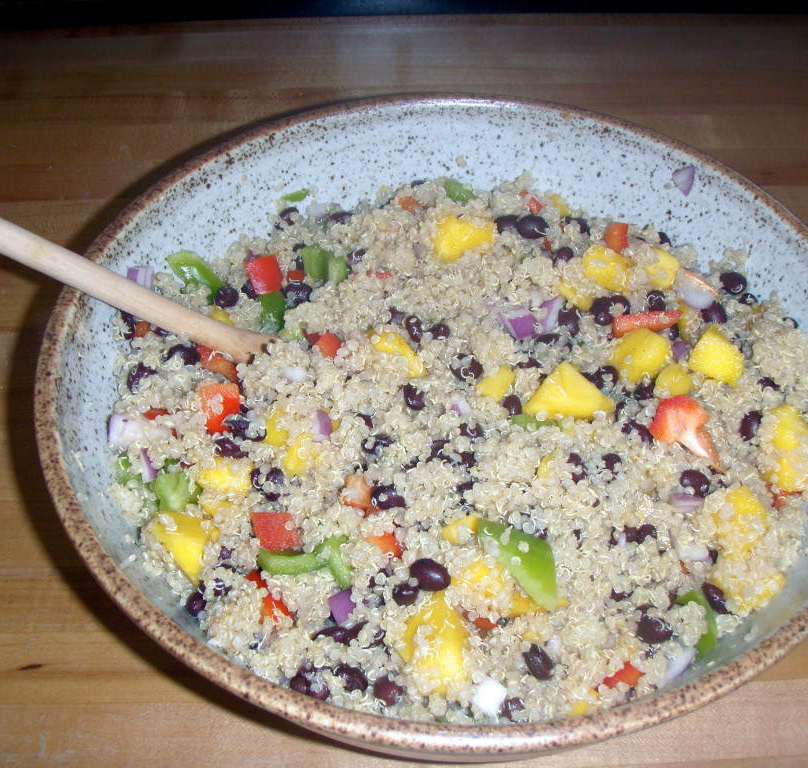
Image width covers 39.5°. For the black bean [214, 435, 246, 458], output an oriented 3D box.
[{"bbox_3d":[-0.061,0.022,0.392,0.012,0.008,0.008,26,54,19],"label":"black bean"}]

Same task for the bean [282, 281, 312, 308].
[{"bbox_3d":[-0.042,-0.035,0.439,0.013,0.008,0.009,10,50,7],"label":"bean"}]

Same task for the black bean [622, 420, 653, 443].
[{"bbox_3d":[0.080,0.017,0.382,0.007,0.006,0.013,-36,58,-27],"label":"black bean"}]

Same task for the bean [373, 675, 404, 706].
[{"bbox_3d":[-0.005,0.093,0.340,0.008,0.008,0.011,-24,54,-20],"label":"bean"}]

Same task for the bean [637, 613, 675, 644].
[{"bbox_3d":[0.079,0.077,0.353,0.012,0.008,0.009,5,50,3],"label":"bean"}]

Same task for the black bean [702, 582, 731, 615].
[{"bbox_3d":[0.098,0.067,0.352,0.007,0.006,0.013,-20,52,-17],"label":"black bean"}]

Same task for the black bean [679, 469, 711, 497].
[{"bbox_3d":[0.100,0.034,0.386,0.009,0.008,0.012,-28,56,-23],"label":"black bean"}]

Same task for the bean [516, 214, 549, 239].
[{"bbox_3d":[0.052,-0.065,0.461,0.013,0.008,0.009,6,50,5],"label":"bean"}]

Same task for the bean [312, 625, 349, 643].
[{"bbox_3d":[-0.022,0.076,0.341,0.013,0.006,0.007,-11,50,-9],"label":"bean"}]

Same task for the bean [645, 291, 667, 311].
[{"bbox_3d":[0.096,-0.031,0.430,0.007,0.007,0.011,4,49,2],"label":"bean"}]

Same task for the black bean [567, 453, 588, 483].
[{"bbox_3d":[0.057,0.028,0.373,0.008,0.007,0.012,-11,50,-10],"label":"black bean"}]

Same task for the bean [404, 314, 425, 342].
[{"bbox_3d":[0.004,-0.020,0.409,0.007,0.006,0.012,-9,50,-8],"label":"bean"}]

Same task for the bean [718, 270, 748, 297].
[{"bbox_3d":[0.132,-0.040,0.449,0.011,0.008,0.009,19,52,15],"label":"bean"}]

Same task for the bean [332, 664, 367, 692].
[{"bbox_3d":[-0.017,0.090,0.342,0.012,0.008,0.008,28,55,21],"label":"bean"}]

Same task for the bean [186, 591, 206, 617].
[{"bbox_3d":[-0.065,0.068,0.352,0.007,0.007,0.011,11,50,9],"label":"bean"}]

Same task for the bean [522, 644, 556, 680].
[{"bbox_3d":[0.040,0.083,0.335,0.007,0.006,0.012,-24,53,-20],"label":"bean"}]

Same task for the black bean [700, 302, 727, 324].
[{"bbox_3d":[0.119,-0.027,0.432,0.008,0.007,0.011,-25,54,-20],"label":"black bean"}]

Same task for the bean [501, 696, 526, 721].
[{"bbox_3d":[0.033,0.098,0.337,0.008,0.008,0.011,30,55,22],"label":"bean"}]

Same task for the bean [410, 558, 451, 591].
[{"bbox_3d":[0.008,0.060,0.356,0.013,0.008,0.009,23,53,17],"label":"bean"}]

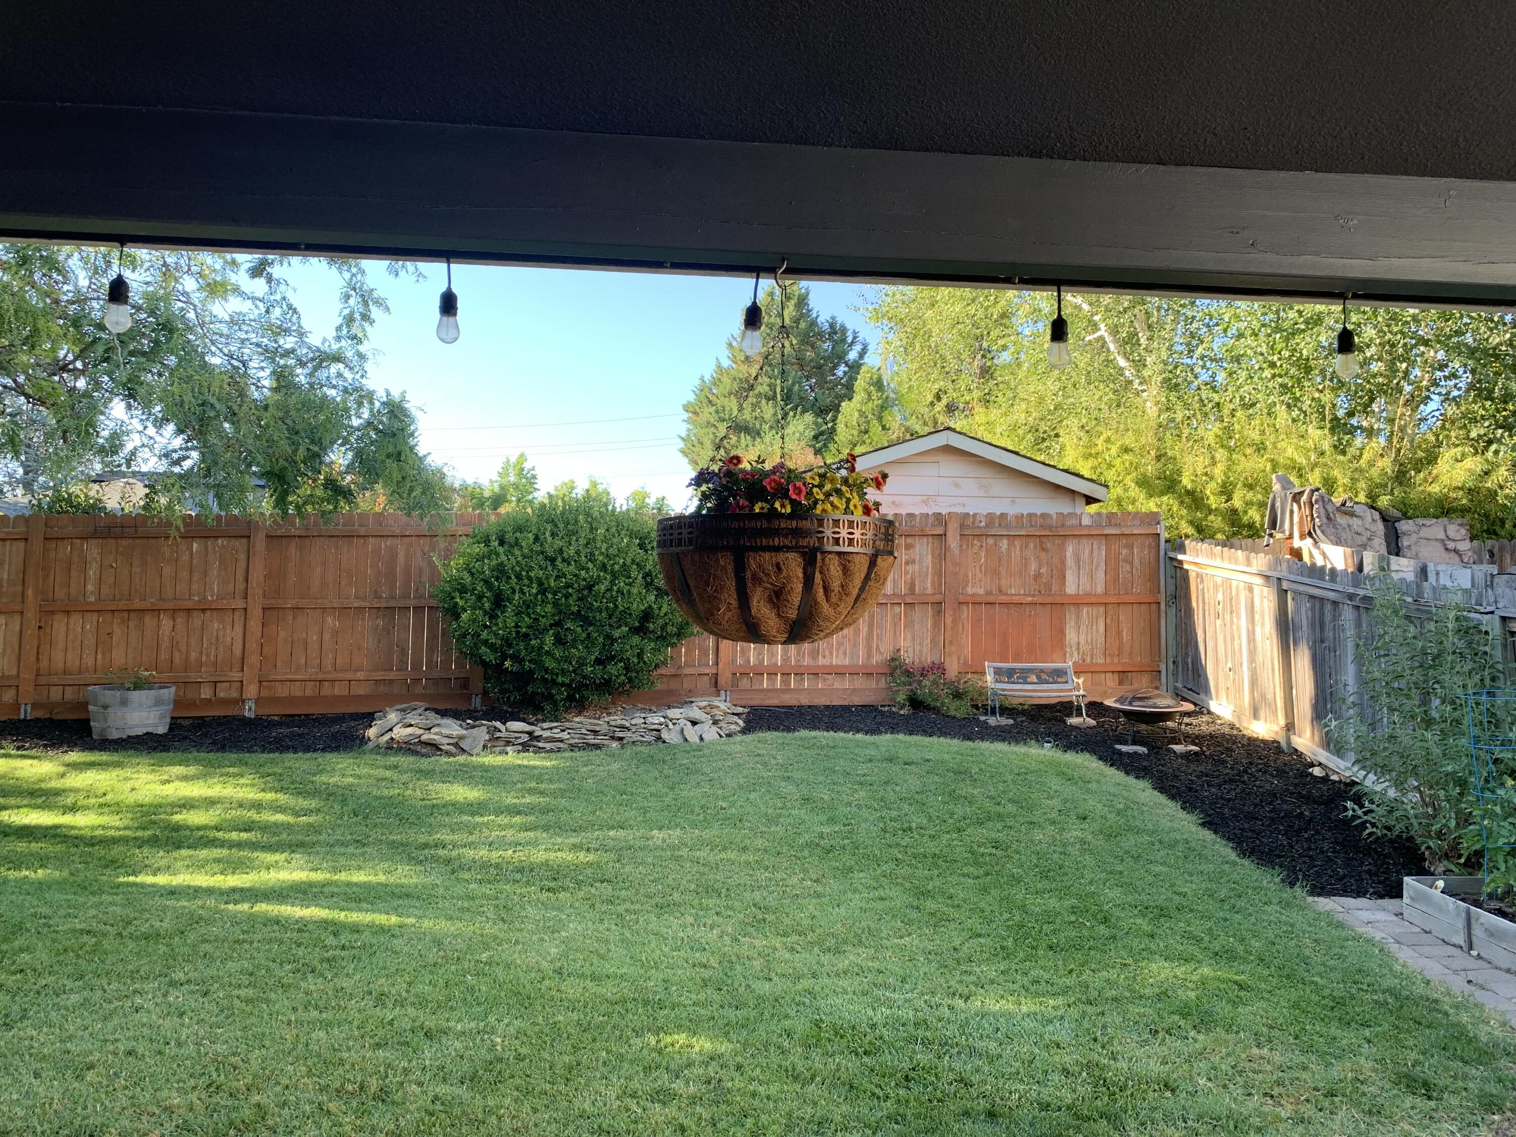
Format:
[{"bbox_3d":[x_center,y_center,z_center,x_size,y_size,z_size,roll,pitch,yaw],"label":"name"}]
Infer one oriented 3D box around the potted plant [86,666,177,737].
[{"bbox_3d":[-5.475,1.190,9.950,0.680,0.580,0.680,1,-2,-5],"label":"potted plant"}]

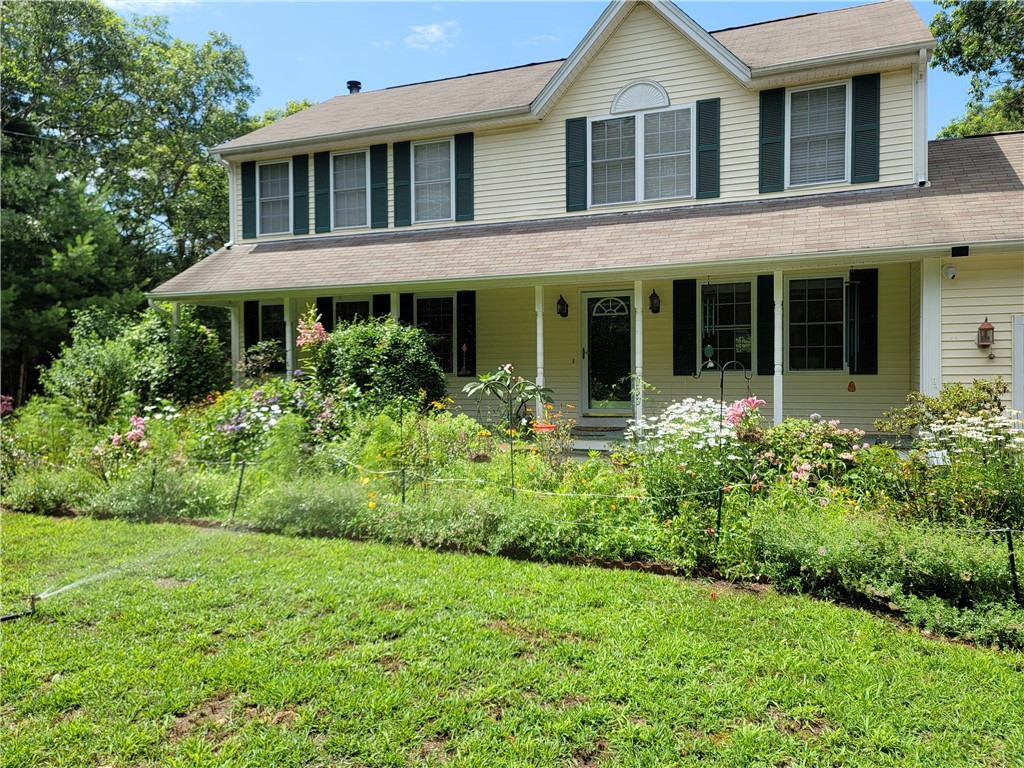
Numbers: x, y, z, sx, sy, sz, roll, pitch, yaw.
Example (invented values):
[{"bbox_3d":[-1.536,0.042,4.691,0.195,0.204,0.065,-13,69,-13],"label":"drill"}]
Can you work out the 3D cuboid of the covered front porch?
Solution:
[{"bbox_3d":[-0.331,-0.371,11.924,12.150,2.650,2.020,0,1,21],"label":"covered front porch"}]

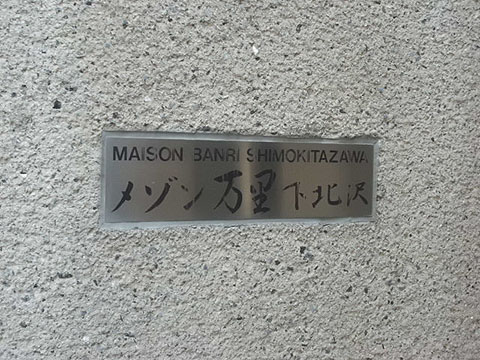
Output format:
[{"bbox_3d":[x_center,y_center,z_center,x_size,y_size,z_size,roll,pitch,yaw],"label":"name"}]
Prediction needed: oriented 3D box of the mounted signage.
[{"bbox_3d":[0.014,0.001,1.212,0.410,0.108,0.010,0,1,-29],"label":"mounted signage"}]

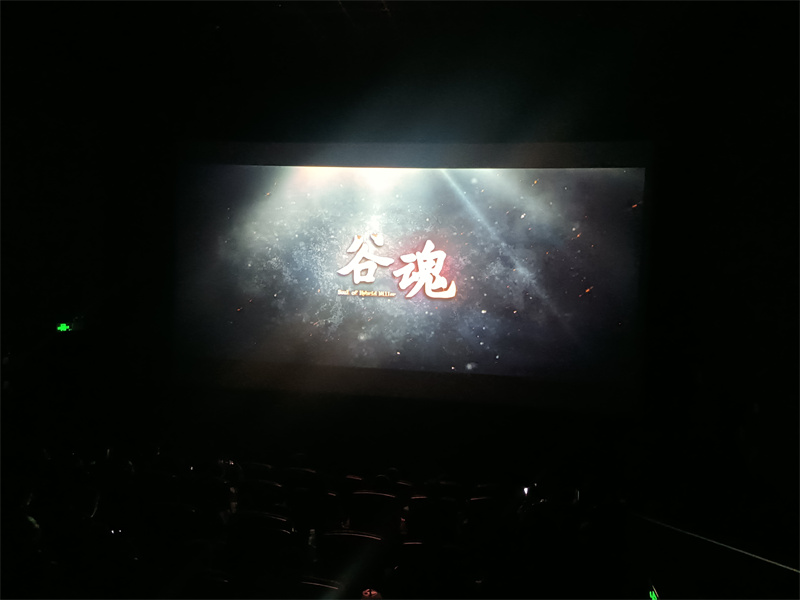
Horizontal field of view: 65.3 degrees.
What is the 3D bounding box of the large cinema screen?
[{"bbox_3d":[-0.041,-0.653,13.342,10.200,5.450,0.200,2,1,9],"label":"large cinema screen"}]

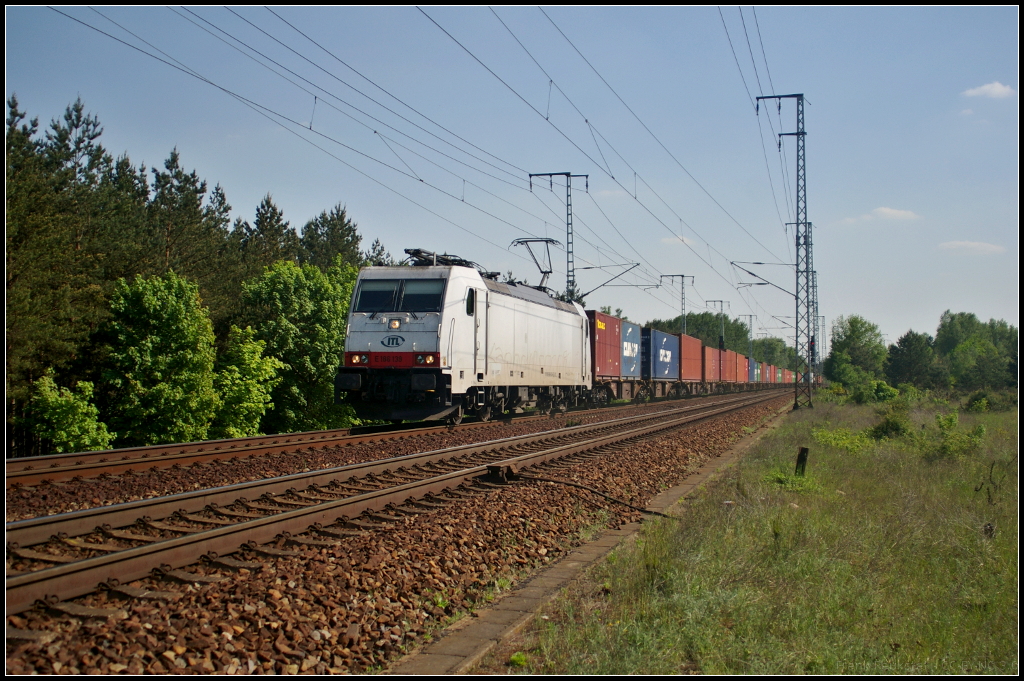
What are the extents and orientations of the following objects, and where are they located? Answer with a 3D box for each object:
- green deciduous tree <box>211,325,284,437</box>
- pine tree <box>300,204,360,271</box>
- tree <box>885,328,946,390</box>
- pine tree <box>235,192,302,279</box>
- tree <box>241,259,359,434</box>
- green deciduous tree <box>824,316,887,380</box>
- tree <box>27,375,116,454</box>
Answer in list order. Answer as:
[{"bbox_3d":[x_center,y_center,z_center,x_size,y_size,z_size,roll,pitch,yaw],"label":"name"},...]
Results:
[{"bbox_3d":[-7.090,1.270,32.000,2.100,3.290,2.100,0,-2,0],"label":"green deciduous tree"},{"bbox_3d":[-8.270,-1.250,55.000,3.500,10.120,3.500,0,-2,0],"label":"pine tree"},{"bbox_3d":[47.210,2.710,140.000,7.000,7.770,7.000,0,-2,0],"label":"tree"},{"bbox_3d":[-10.200,-1.250,50.000,3.100,9.740,3.100,0,-2,0],"label":"pine tree"},{"bbox_3d":[-6.310,0.300,36.500,3.900,5.560,3.600,0,-2,0],"label":"tree"},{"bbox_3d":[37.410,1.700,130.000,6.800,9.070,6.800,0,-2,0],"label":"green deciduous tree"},{"bbox_3d":[-9.230,1.670,25.000,1.850,1.990,1.800,0,-2,0],"label":"tree"}]

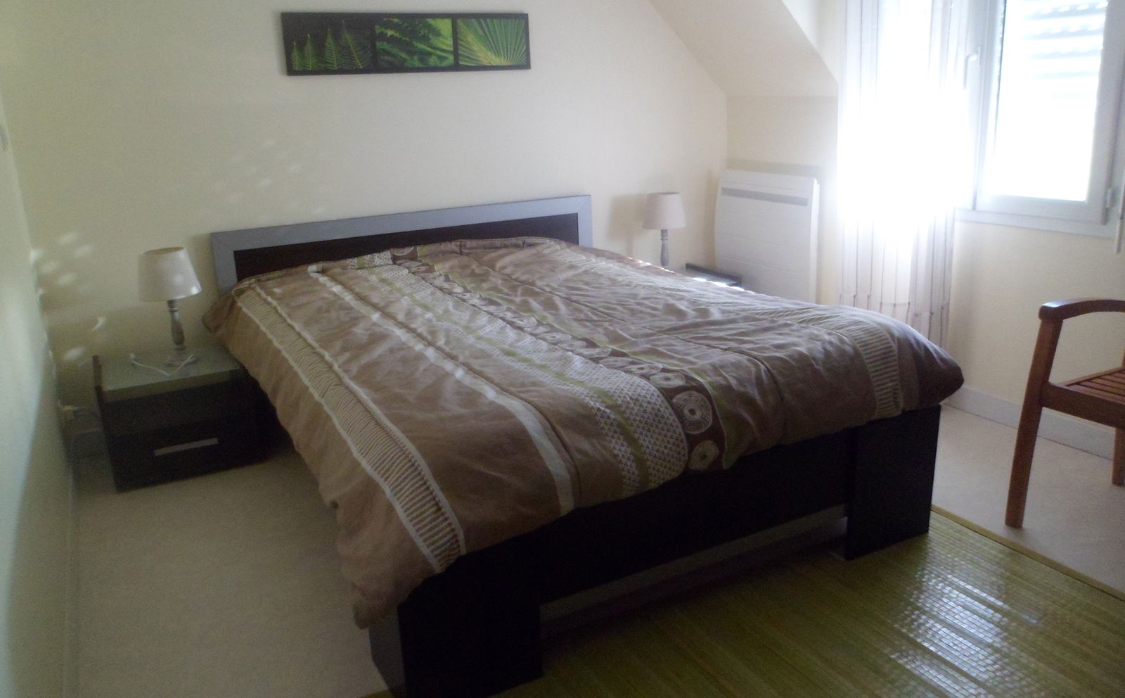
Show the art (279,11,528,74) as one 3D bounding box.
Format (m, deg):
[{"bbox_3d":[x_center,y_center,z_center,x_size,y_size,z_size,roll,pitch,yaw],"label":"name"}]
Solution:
[{"bbox_3d":[-0.582,-1.204,3.329,0.996,0.218,0.025,-11,19,-26],"label":"art"}]

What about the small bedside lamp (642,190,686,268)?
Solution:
[{"bbox_3d":[0.468,-0.517,3.883,0.198,0.388,0.198,-2,17,1],"label":"small bedside lamp"}]

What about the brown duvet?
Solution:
[{"bbox_3d":[-0.098,-0.017,2.683,1.713,0.358,1.944,-11,19,-26],"label":"brown duvet"}]

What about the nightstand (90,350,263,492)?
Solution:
[{"bbox_3d":[-1.355,0.203,2.978,0.450,0.361,0.425,-11,19,-26],"label":"nightstand"}]

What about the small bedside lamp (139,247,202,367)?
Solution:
[{"bbox_3d":[-1.331,-0.142,2.889,0.198,0.388,0.198,-11,19,-26],"label":"small bedside lamp"}]

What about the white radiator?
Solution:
[{"bbox_3d":[0.947,-0.495,3.960,0.103,0.632,0.620,-11,19,-26],"label":"white radiator"}]

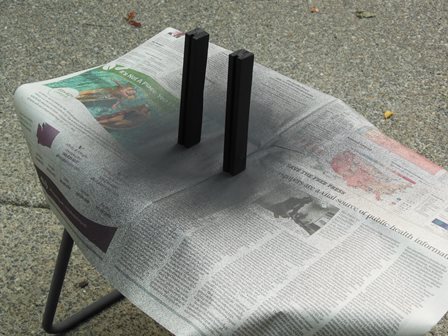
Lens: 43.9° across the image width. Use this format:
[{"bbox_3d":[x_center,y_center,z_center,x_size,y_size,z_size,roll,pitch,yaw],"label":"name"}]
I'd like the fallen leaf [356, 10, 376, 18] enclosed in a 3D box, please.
[{"bbox_3d":[0.685,-0.738,2.674,0.092,0.020,0.058,5,33,0],"label":"fallen leaf"}]

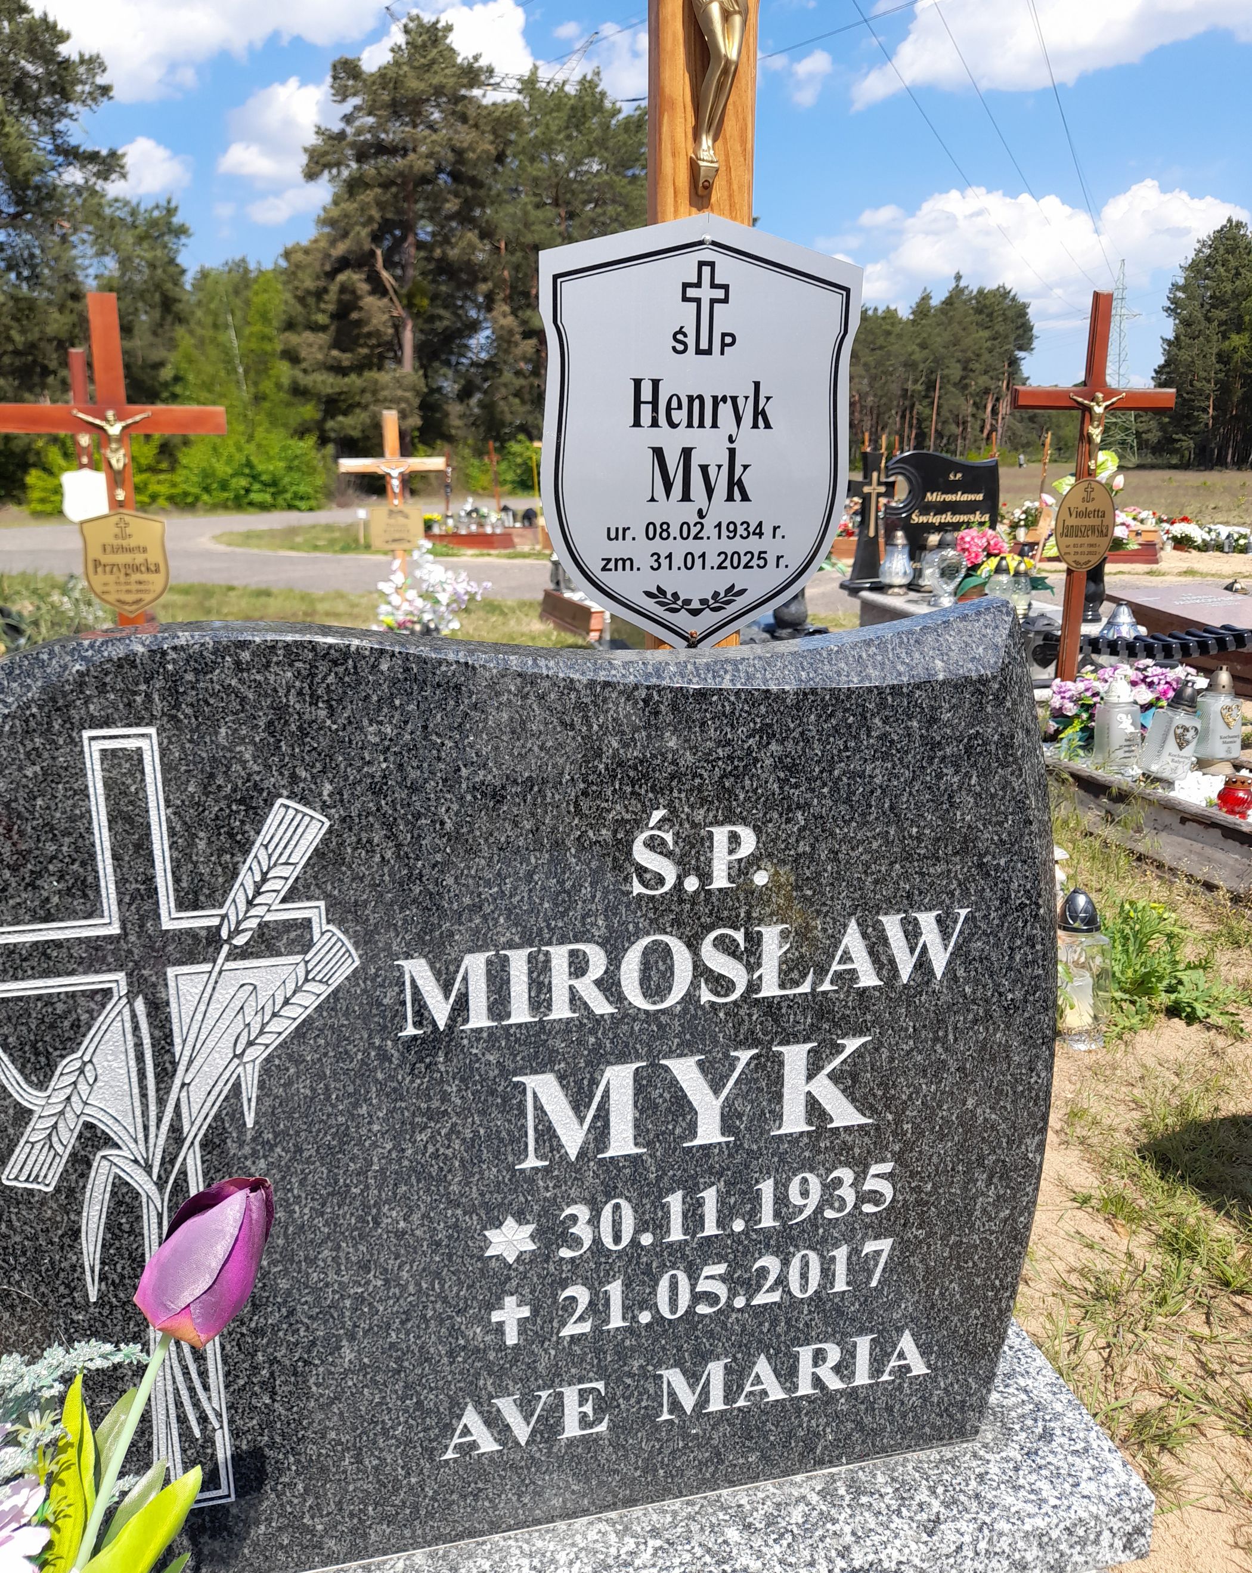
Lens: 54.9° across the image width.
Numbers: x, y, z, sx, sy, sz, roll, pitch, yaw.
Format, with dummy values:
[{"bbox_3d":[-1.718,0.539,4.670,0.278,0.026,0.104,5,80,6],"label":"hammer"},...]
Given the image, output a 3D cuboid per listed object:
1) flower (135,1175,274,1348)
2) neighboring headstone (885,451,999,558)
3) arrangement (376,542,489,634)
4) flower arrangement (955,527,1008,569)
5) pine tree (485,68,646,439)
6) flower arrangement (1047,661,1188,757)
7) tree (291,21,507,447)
[{"bbox_3d":[-0.193,0.217,0.550,0.046,0.077,0.046,21,-12,-6],"label":"flower"},{"bbox_3d":[1.631,-1.373,6.218,0.630,0.700,0.090,-5,16,-17],"label":"neighboring headstone"},{"bbox_3d":[-0.883,-0.883,5.500,0.480,0.480,0.420,-4,16,-14],"label":"arrangement"},{"bbox_3d":[1.665,-1.109,5.650,0.230,0.200,0.210,-4,16,-14],"label":"flower arrangement"},{"bbox_3d":[-1.925,-16.171,39.116,5.000,12.700,5.000,0,15,0],"label":"pine tree"},{"bbox_3d":[1.634,-0.251,3.970,0.420,0.300,0.320,-4,16,-14],"label":"flower arrangement"},{"bbox_3d":[-6.229,-14.390,33.383,5.700,12.300,5.700,0,15,0],"label":"tree"}]

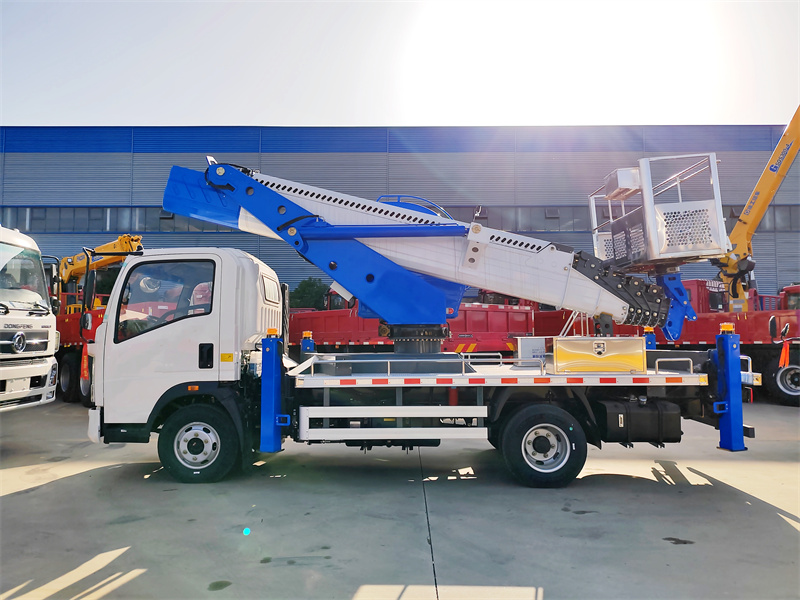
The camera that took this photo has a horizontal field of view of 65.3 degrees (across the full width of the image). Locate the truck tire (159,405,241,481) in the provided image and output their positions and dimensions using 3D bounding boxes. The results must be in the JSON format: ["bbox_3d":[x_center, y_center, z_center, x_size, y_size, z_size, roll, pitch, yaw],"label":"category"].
[{"bbox_3d":[-1.946,1.387,6.098,0.770,0.764,0.210,0,-3,2],"label":"truck tire"}]

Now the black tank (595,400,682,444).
[{"bbox_3d":[2.304,1.172,6.102,0.715,0.395,0.430,0,-3,2],"label":"black tank"}]

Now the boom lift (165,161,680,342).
[{"bbox_3d":[0.197,-0.500,6.944,5.500,1.960,0.860,0,-3,2],"label":"boom lift"}]

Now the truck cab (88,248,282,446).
[{"bbox_3d":[-2.247,0.478,6.956,1.550,1.950,1.900,0,-3,2],"label":"truck cab"}]

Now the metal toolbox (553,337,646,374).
[{"bbox_3d":[1.880,0.534,6.023,0.863,0.344,0.375,0,-3,2],"label":"metal toolbox"}]

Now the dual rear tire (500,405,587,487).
[{"bbox_3d":[1.375,1.378,6.036,0.780,0.774,0.430,0,-3,2],"label":"dual rear tire"}]

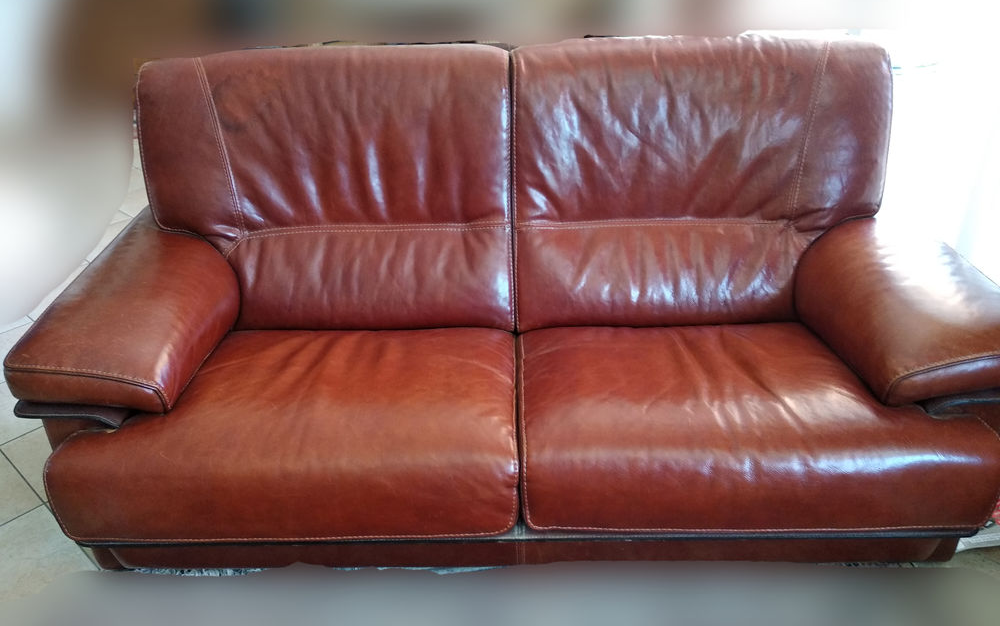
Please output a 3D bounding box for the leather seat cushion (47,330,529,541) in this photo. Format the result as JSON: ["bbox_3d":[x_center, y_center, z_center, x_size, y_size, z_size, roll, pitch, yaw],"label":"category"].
[{"bbox_3d":[-0.411,0.242,1.668,0.901,0.244,0.568,-1,30,2],"label":"leather seat cushion"}]

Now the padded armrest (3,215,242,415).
[{"bbox_3d":[-0.808,-0.035,1.773,0.317,0.178,0.693,-1,30,2],"label":"padded armrest"}]

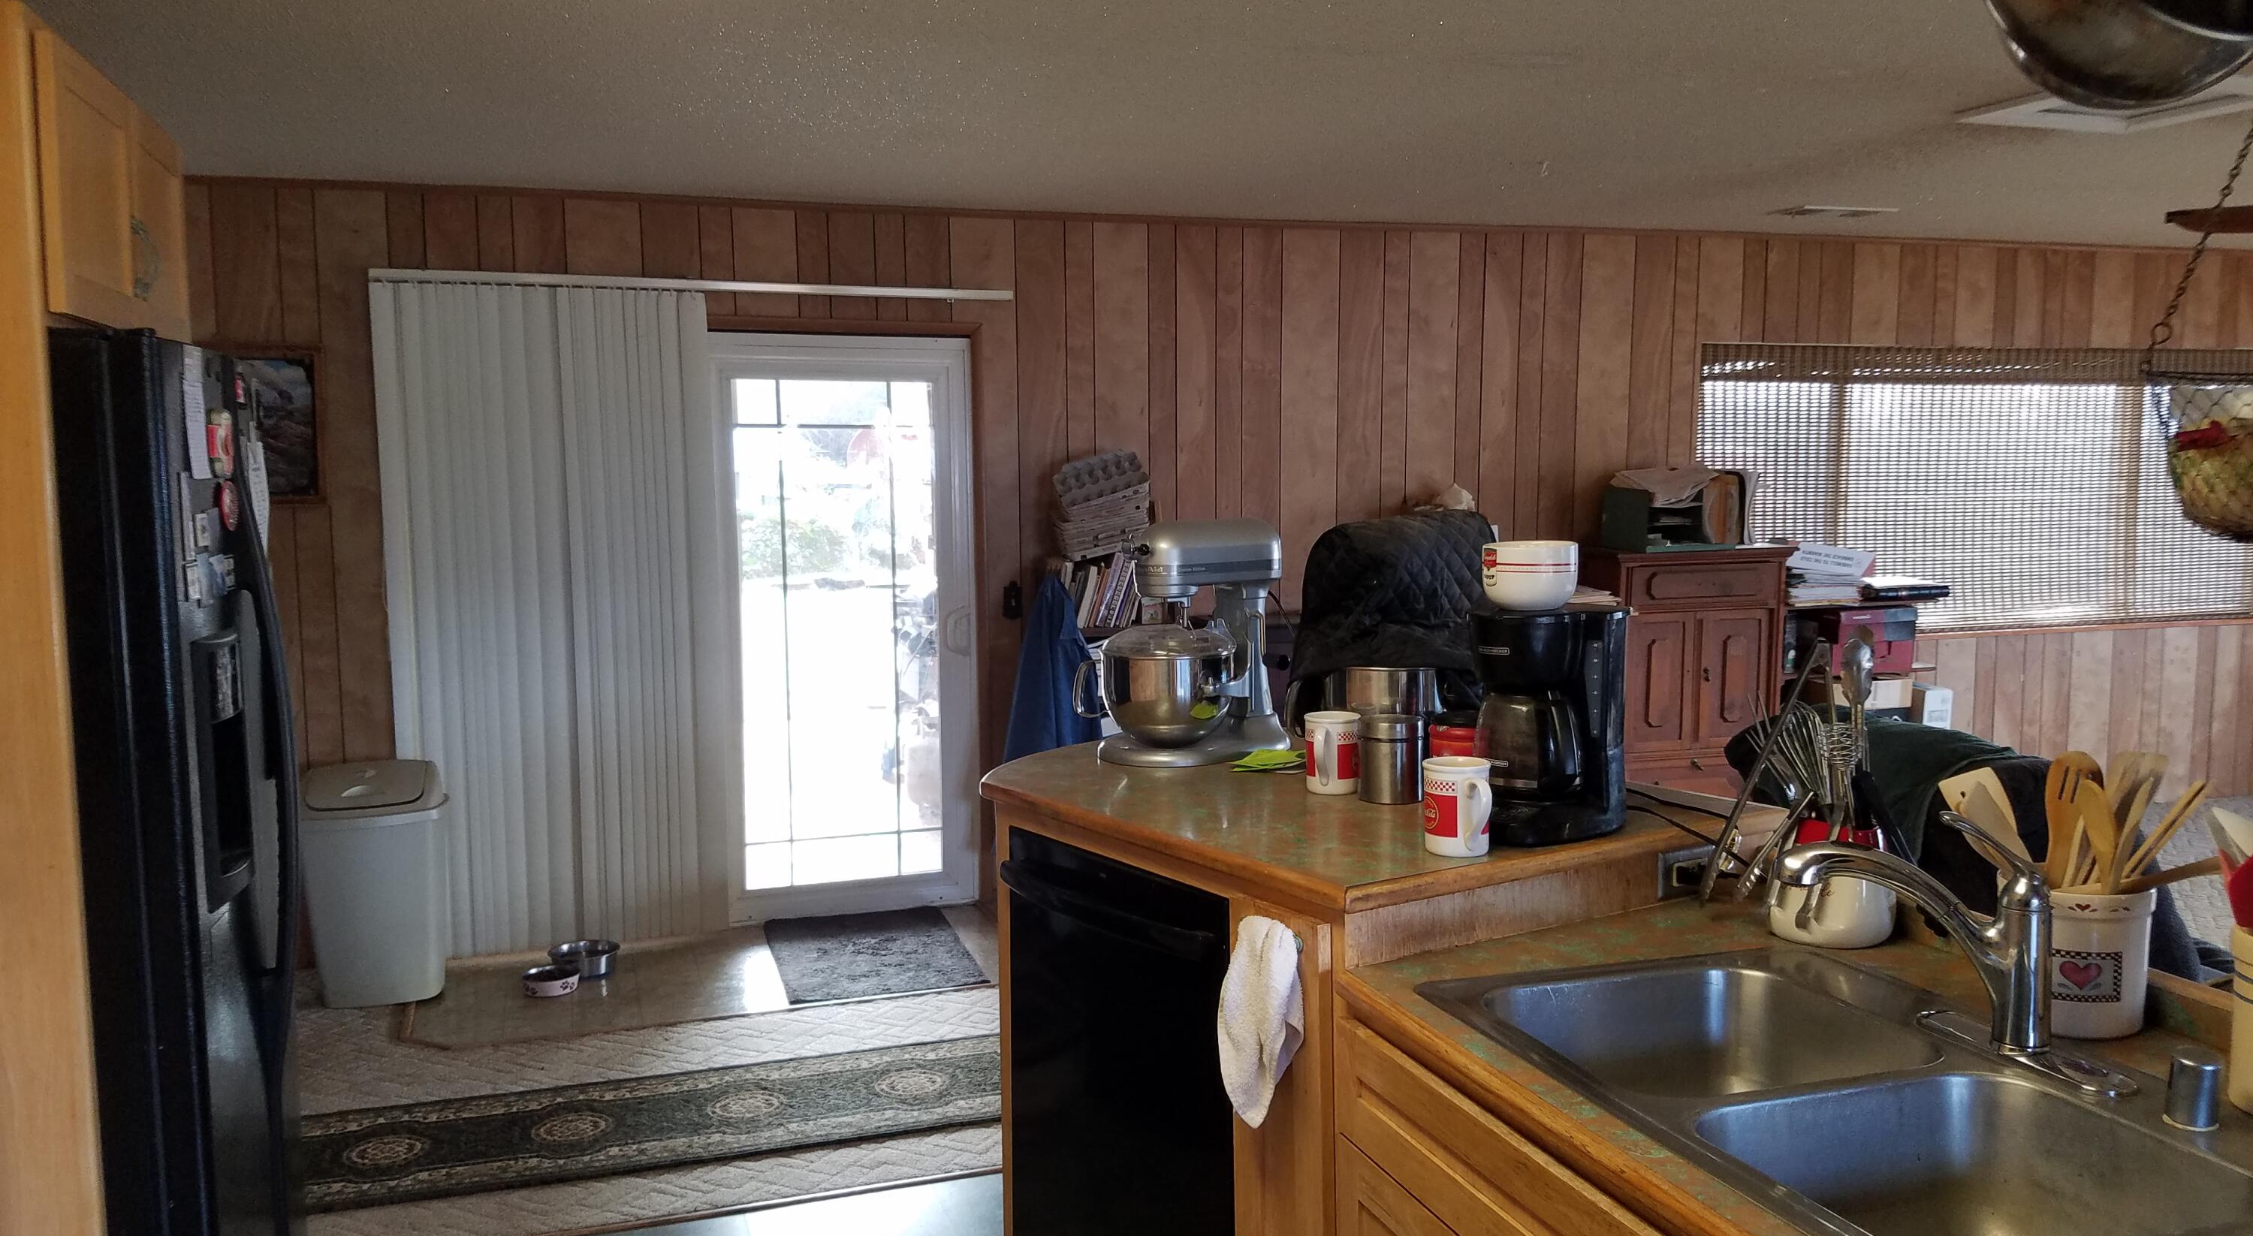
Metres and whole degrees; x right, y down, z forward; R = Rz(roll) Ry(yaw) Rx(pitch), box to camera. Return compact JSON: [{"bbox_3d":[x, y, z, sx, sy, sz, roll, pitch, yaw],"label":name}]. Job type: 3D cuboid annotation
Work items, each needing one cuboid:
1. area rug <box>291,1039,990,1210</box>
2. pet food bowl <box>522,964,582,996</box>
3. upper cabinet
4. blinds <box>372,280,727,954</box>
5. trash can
[{"bbox_3d":[-1.105,1.222,4.163,2.300,0.012,0.570,-2,7,-18],"label":"area rug"},{"bbox_3d":[-1.732,1.096,5.098,0.170,0.050,0.170,-2,7,-19],"label":"pet food bowl"},{"bbox_3d":[-1.767,-0.592,2.430,0.580,0.344,0.972,-2,7,-19],"label":"upper cabinet"},{"bbox_3d":[-1.796,0.011,5.341,0.990,2.100,0.100,-2,7,-19],"label":"blinds"},{"bbox_3d":[-2.230,0.800,5.058,0.420,0.650,0.320,-2,7,-19],"label":"trash can"}]

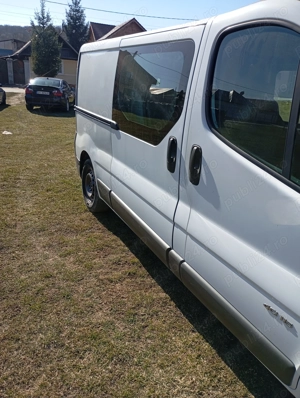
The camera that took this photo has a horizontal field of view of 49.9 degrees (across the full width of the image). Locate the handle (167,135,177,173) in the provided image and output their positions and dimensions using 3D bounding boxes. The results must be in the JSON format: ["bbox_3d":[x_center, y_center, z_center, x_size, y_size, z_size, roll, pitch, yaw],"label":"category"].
[{"bbox_3d":[0.123,-0.240,1.769,0.045,0.195,0.045,-7,23,-25],"label":"handle"}]

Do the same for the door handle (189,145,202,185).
[{"bbox_3d":[0.225,-0.163,1.575,0.045,0.194,0.045,-7,23,-25],"label":"door handle"}]

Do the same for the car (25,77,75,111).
[{"bbox_3d":[-4.791,-5.156,15.766,1.820,1.430,4.530,1,20,-8],"label":"car"}]

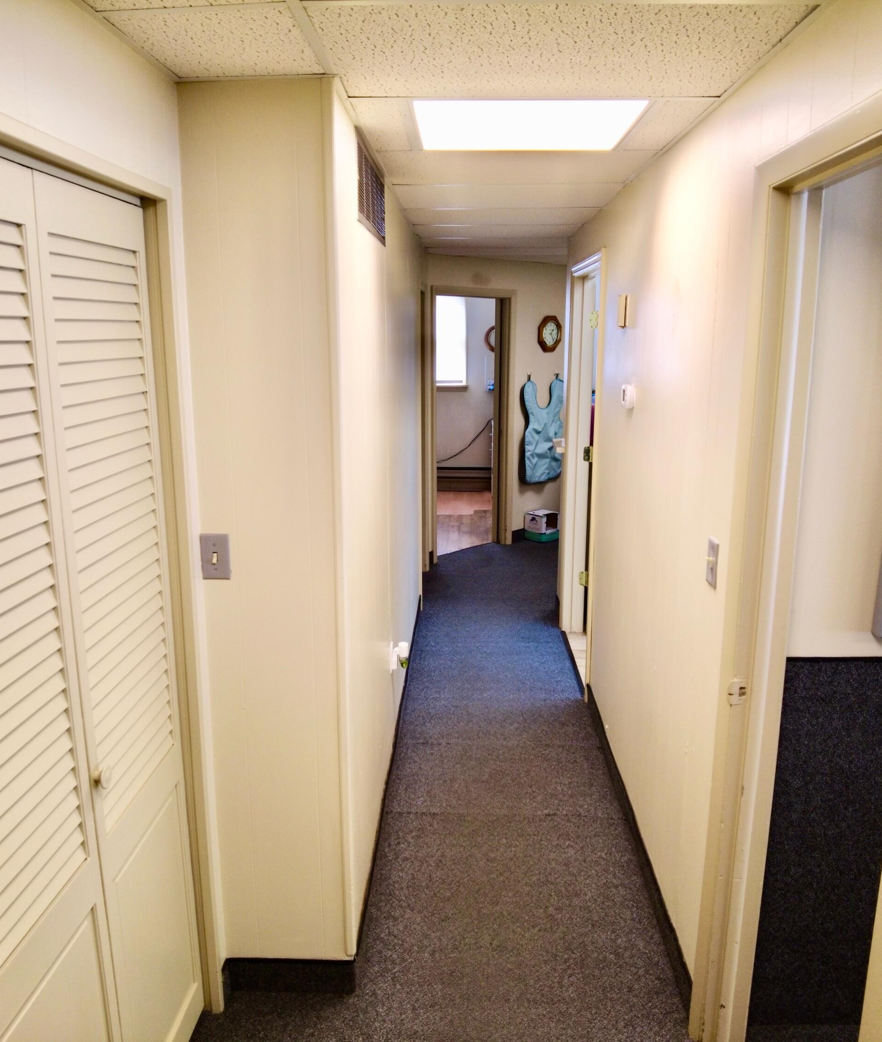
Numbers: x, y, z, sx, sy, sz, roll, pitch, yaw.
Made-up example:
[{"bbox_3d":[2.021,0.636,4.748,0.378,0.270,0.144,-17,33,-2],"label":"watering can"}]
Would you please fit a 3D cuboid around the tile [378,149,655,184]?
[{"bbox_3d":[0.254,-1.235,2.806,0.902,0.020,0.580,0,13,2],"label":"tile"}]

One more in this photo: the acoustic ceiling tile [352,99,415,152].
[{"bbox_3d":[-0.150,-1.110,2.258,0.138,0.020,0.580,0,13,2],"label":"acoustic ceiling tile"}]

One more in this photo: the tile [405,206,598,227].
[{"bbox_3d":[0.288,-1.490,3.923,0.902,0.020,0.580,0,13,2],"label":"tile"}]

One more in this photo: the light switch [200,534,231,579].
[{"bbox_3d":[-0.551,0.088,1.966,0.071,0.116,0.015,0,13,2],"label":"light switch"}]

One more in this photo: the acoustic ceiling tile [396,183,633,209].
[{"bbox_3d":[0.271,-1.363,3.365,0.902,0.020,0.580,0,13,2],"label":"acoustic ceiling tile"}]

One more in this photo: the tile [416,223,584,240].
[{"bbox_3d":[0.305,-1.618,4.482,0.902,0.020,0.580,0,13,2],"label":"tile"}]

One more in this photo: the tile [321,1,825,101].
[{"bbox_3d":[0.220,-0.979,1.689,0.902,0.020,0.580,0,13,2],"label":"tile"}]

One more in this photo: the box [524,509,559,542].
[{"bbox_3d":[0.925,0.045,7.302,0.199,0.238,0.255,13,18,43],"label":"box"}]

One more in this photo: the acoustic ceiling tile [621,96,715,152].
[{"bbox_3d":[0.617,-1.103,2.236,0.142,0.020,0.580,0,13,2],"label":"acoustic ceiling tile"}]

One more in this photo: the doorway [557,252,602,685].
[{"bbox_3d":[0.780,-0.259,4.330,0.130,2.156,1.000,0,13,2],"label":"doorway"}]

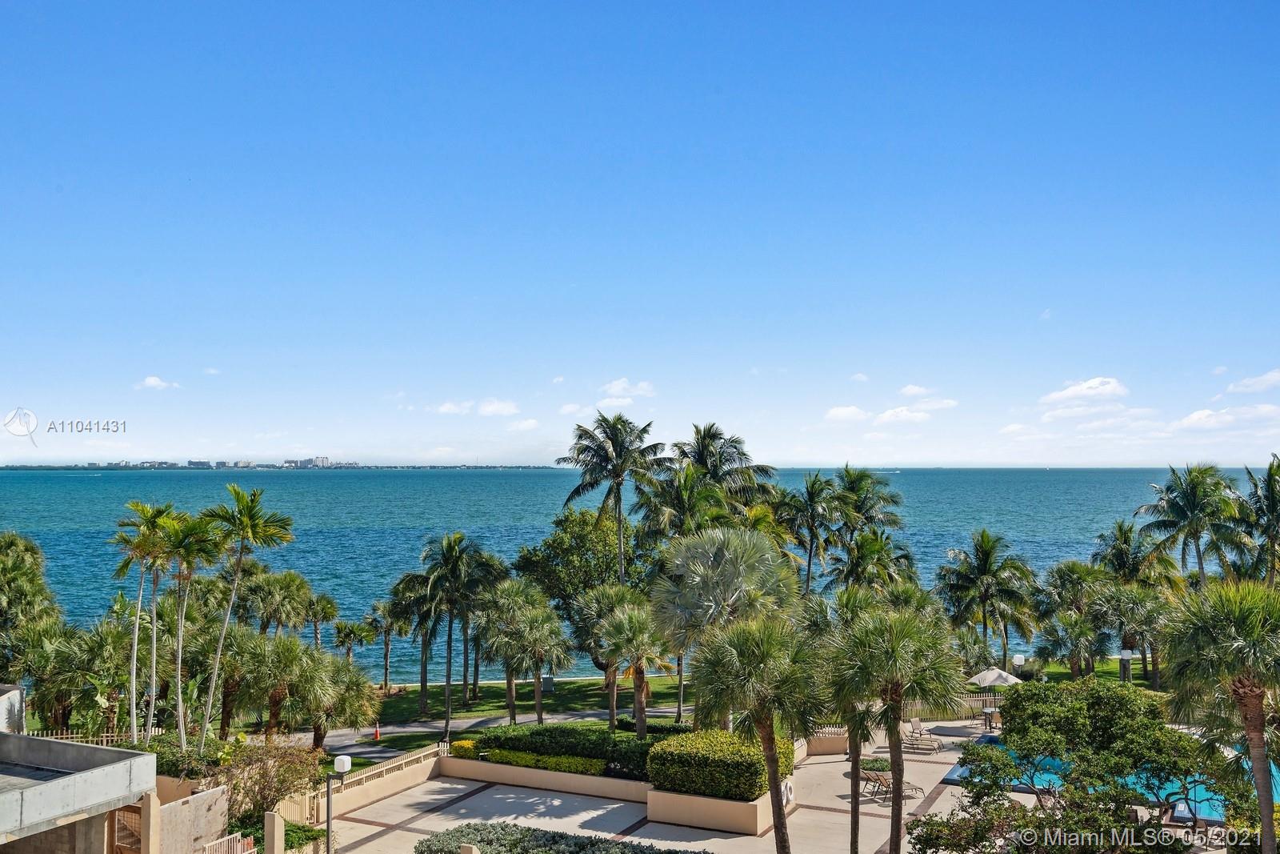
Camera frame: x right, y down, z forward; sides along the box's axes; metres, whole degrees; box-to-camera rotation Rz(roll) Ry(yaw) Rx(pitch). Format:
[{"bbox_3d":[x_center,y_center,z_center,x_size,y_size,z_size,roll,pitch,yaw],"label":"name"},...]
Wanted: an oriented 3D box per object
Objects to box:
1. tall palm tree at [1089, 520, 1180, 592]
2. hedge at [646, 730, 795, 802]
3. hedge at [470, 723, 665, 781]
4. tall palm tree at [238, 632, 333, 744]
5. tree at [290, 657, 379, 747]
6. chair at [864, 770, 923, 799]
[{"bbox_3d":[28.758,9.854,71.715,5.270,9.020,5.200,0,-2,0],"label":"tall palm tree"},{"bbox_3d":[2.854,11.361,41.747,3.750,1.250,3.900,-1,-2,26],"label":"hedge"},{"bbox_3d":[-2.546,11.803,45.345,7.500,1.130,1.800,-1,-2,26],"label":"hedge"},{"bbox_3d":[-14.957,11.046,52.500,3.900,4.764,3.900,0,-2,0],"label":"tall palm tree"},{"bbox_3d":[-12.799,11.632,51.945,3.780,4.170,3.700,0,-2,0],"label":"tree"},{"bbox_3d":[8.769,12.240,42.771,1.830,0.900,0.660,1,-2,-22],"label":"chair"}]

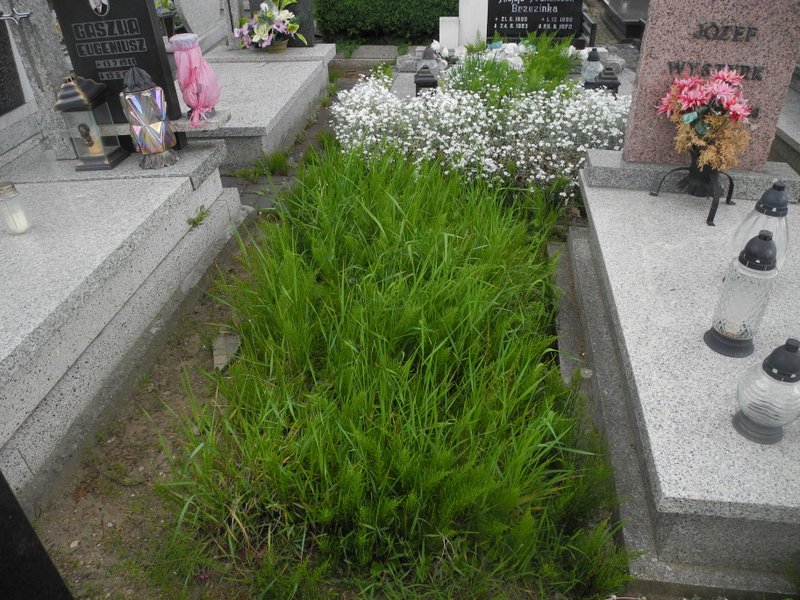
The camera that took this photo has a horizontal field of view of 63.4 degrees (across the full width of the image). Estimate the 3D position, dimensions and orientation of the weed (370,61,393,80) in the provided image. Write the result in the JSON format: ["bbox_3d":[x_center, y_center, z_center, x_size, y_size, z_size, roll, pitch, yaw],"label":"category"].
[{"bbox_3d":[-0.137,-1.697,4.805,0.170,0.180,0.170,2,35,8],"label":"weed"}]

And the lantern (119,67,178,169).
[{"bbox_3d":[-1.096,-0.804,2.830,0.191,0.414,0.191,2,35,8],"label":"lantern"}]

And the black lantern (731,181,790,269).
[{"bbox_3d":[1.042,-0.172,1.851,0.168,0.336,0.168,2,35,8],"label":"black lantern"}]

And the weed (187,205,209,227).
[{"bbox_3d":[-0.898,-0.375,2.870,0.070,0.070,0.130,2,35,8],"label":"weed"}]

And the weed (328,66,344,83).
[{"bbox_3d":[-0.486,-1.725,4.951,0.130,0.130,0.130,2,35,8],"label":"weed"}]

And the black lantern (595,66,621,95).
[{"bbox_3d":[1.153,-1.160,3.624,0.145,0.265,0.145,2,35,8],"label":"black lantern"}]

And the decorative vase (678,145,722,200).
[{"bbox_3d":[1.076,-0.464,2.317,0.157,0.190,0.157,2,35,8],"label":"decorative vase"}]

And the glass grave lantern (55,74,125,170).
[{"bbox_3d":[-1.367,-0.791,2.861,0.172,0.387,0.172,2,35,8],"label":"glass grave lantern"}]

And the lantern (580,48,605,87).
[{"bbox_3d":[1.179,-1.412,3.974,0.150,0.270,0.150,2,35,8],"label":"lantern"}]

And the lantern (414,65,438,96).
[{"bbox_3d":[0.160,-1.242,3.818,0.145,0.265,0.145,2,35,8],"label":"lantern"}]

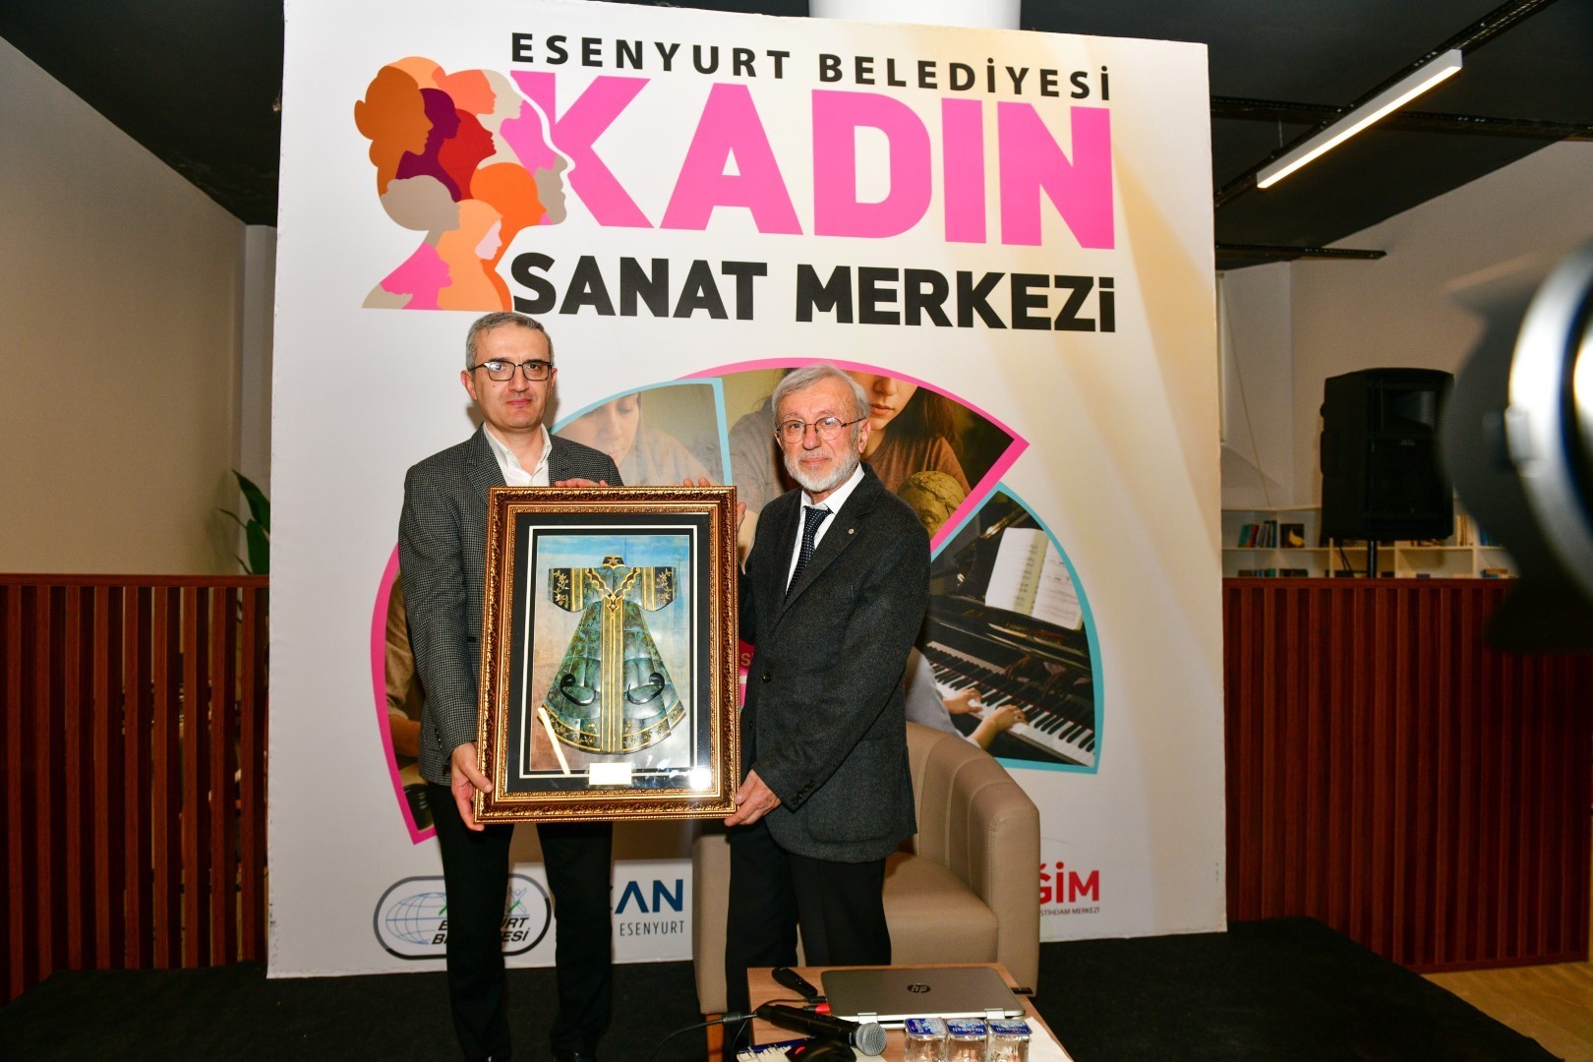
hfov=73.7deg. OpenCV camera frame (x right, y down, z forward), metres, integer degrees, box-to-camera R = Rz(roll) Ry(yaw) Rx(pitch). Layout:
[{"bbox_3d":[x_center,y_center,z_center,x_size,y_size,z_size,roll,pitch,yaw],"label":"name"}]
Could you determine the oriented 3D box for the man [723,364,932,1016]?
[{"bbox_3d":[0.045,0.450,2.280,0.520,1.630,0.440,1,1,43],"label":"man"}]

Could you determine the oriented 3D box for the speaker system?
[{"bbox_3d":[2.430,-0.305,4.460,0.425,0.675,0.370,0,1,-14],"label":"speaker system"}]

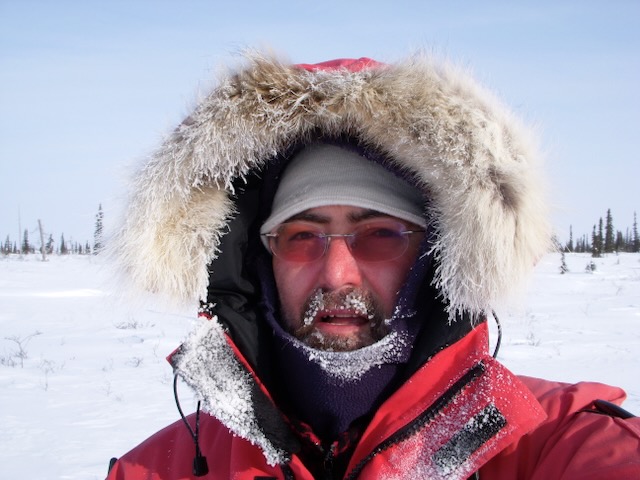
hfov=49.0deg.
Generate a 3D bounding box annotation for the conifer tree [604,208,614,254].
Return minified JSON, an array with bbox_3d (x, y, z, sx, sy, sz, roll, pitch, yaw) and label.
[{"bbox_3d":[41.204,-1.309,100.000,1.400,6.250,1.400,0,-1,0],"label":"conifer tree"}]

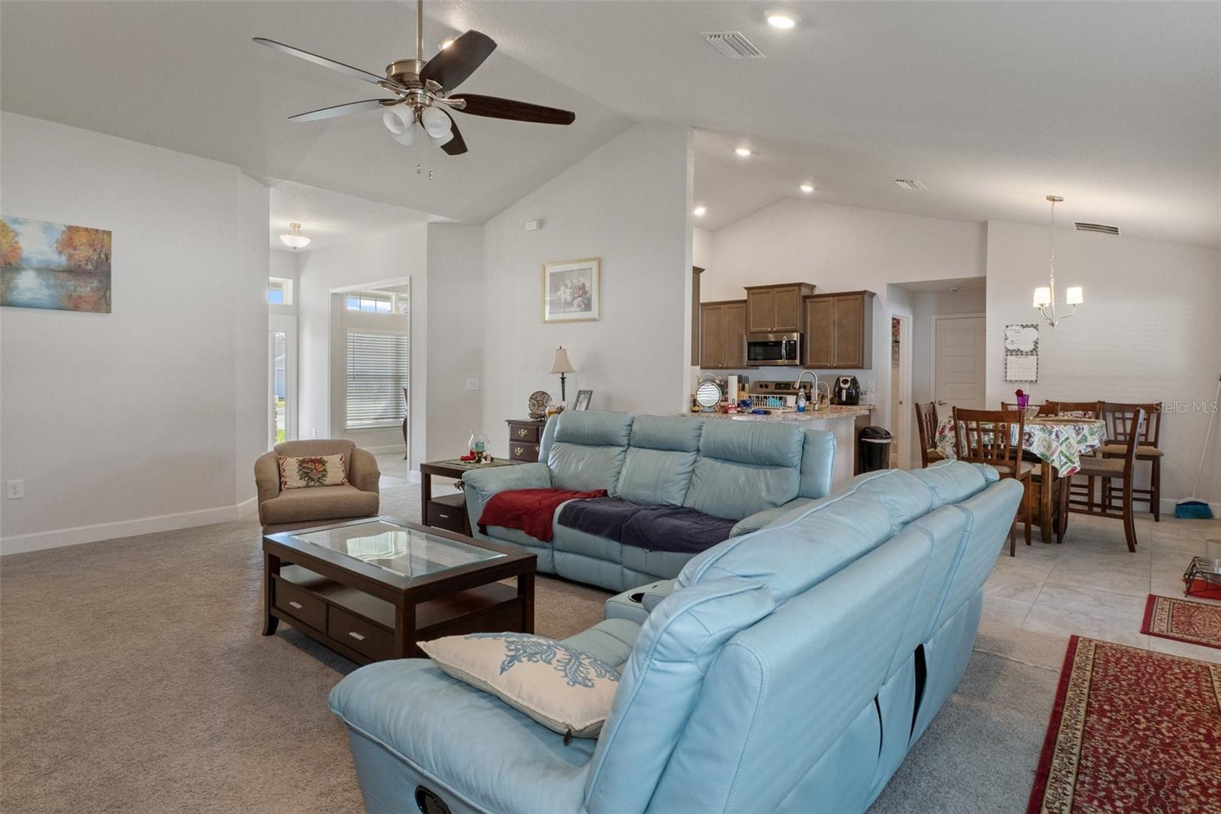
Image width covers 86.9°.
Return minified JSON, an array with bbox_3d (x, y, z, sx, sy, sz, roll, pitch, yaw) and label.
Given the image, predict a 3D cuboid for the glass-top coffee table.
[{"bbox_3d":[-0.940,0.827,2.801,1.140,0.457,0.613,2,3,40],"label":"glass-top coffee table"}]

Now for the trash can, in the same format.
[{"bbox_3d":[2.552,0.591,6.169,0.300,0.760,0.380,2,2,39],"label":"trash can"}]

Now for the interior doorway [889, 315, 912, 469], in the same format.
[{"bbox_3d":[3.781,-0.183,8.535,0.130,2.100,0.880,2,2,39],"label":"interior doorway"}]

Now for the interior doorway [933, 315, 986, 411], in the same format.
[{"bbox_3d":[4.629,-0.145,8.527,0.740,2.110,0.130,2,3,40],"label":"interior doorway"}]

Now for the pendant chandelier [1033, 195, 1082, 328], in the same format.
[{"bbox_3d":[3.740,-1.227,5.421,0.380,1.110,0.390,2,2,39],"label":"pendant chandelier"}]

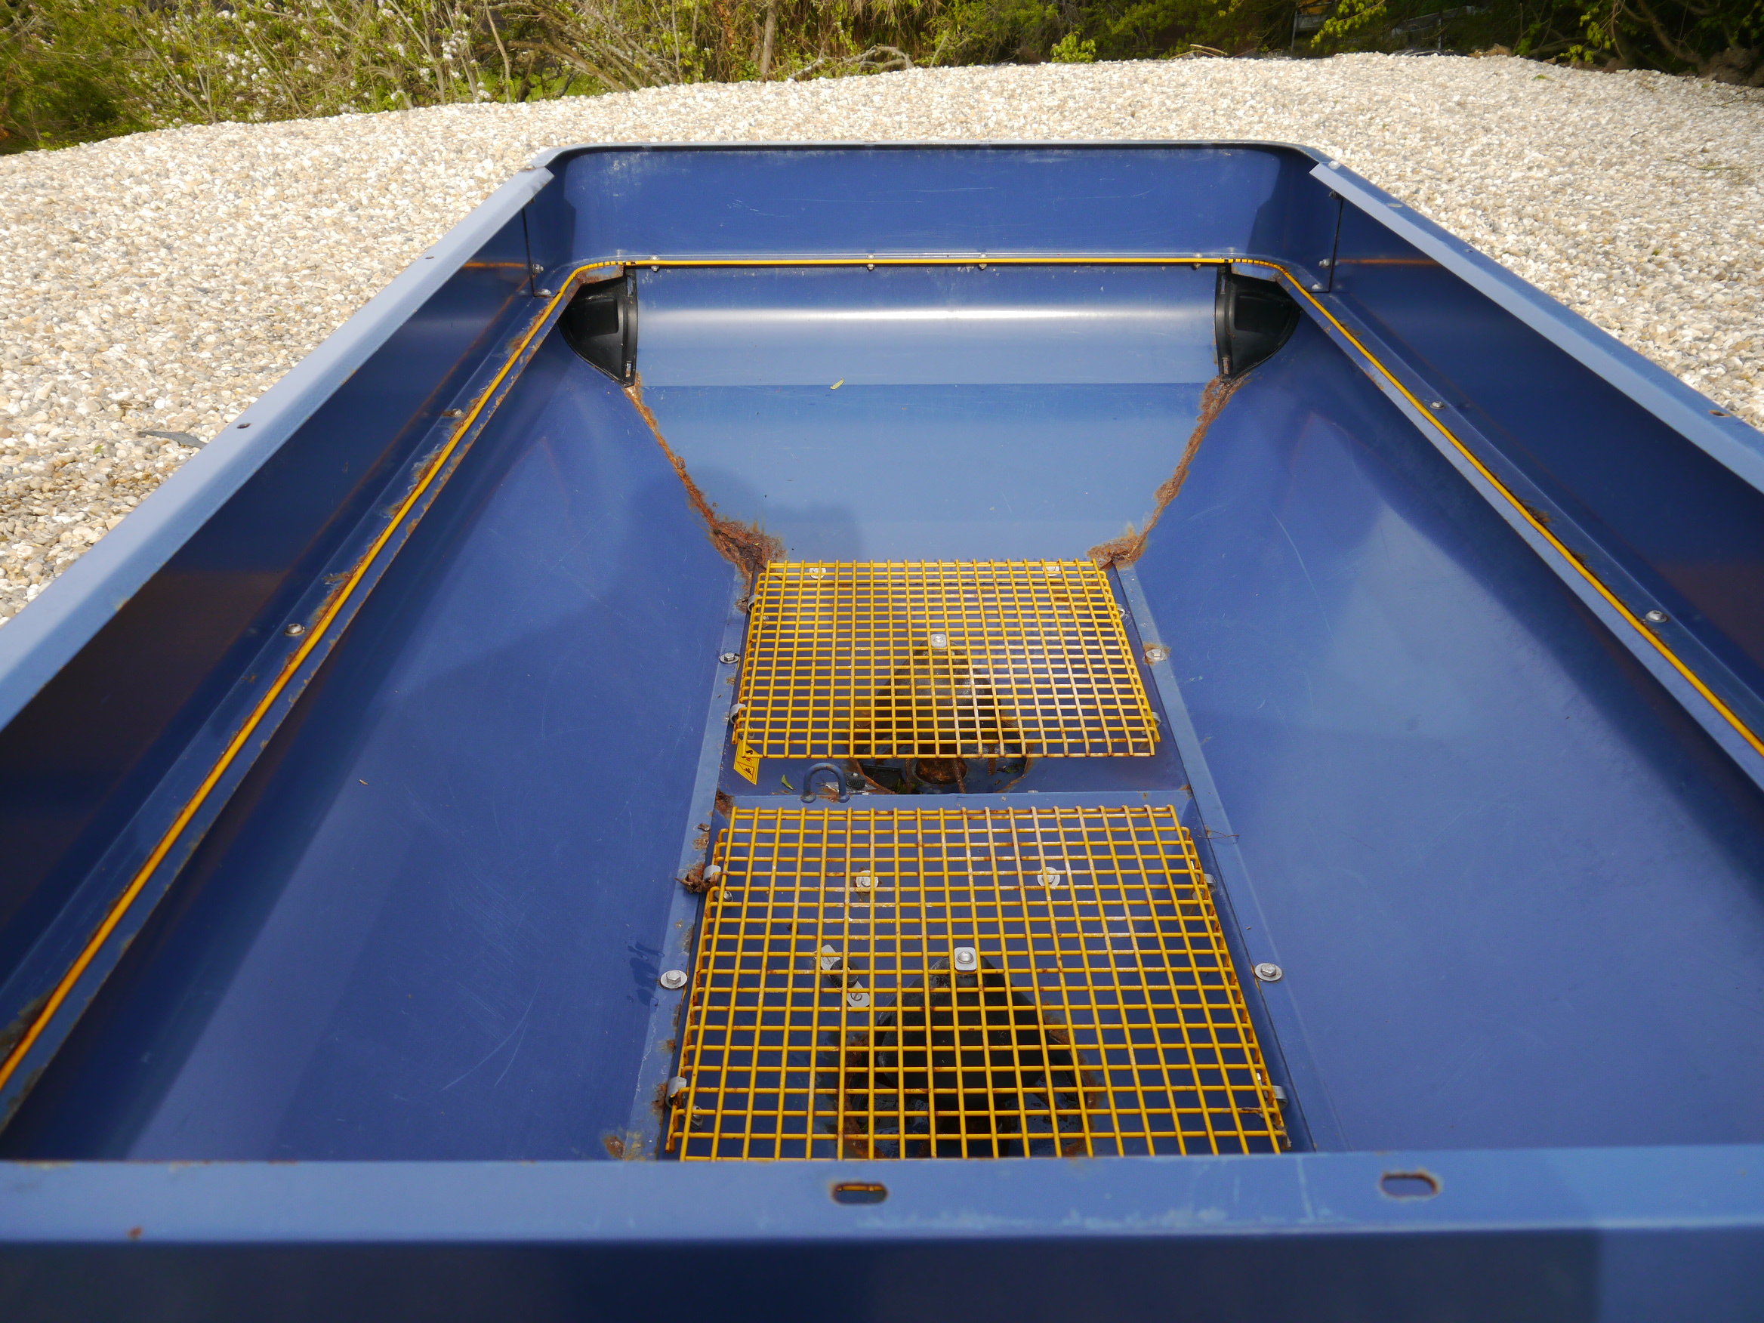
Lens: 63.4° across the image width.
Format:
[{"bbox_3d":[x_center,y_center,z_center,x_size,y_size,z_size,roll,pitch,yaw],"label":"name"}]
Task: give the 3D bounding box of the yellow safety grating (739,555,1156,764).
[{"bbox_3d":[0.075,-0.016,1.882,0.502,0.022,0.490,0,30,0],"label":"yellow safety grating"}]

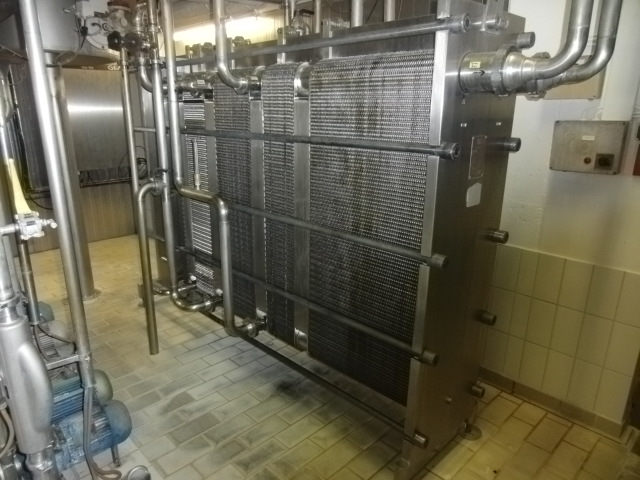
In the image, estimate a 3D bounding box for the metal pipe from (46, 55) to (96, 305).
[{"bbox_3d":[-2.027,-0.459,3.575,0.150,1.940,0.150,16,22,42],"label":"metal pipe"}]

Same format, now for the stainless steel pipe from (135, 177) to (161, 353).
[{"bbox_3d":[-0.916,0.175,2.425,0.060,0.970,0.120,16,22,42],"label":"stainless steel pipe"}]

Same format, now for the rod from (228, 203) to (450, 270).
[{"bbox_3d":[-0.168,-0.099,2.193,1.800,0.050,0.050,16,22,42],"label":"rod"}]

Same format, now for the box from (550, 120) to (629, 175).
[{"bbox_3d":[1.211,-0.420,2.000,0.280,0.220,0.090,16,22,42],"label":"box"}]

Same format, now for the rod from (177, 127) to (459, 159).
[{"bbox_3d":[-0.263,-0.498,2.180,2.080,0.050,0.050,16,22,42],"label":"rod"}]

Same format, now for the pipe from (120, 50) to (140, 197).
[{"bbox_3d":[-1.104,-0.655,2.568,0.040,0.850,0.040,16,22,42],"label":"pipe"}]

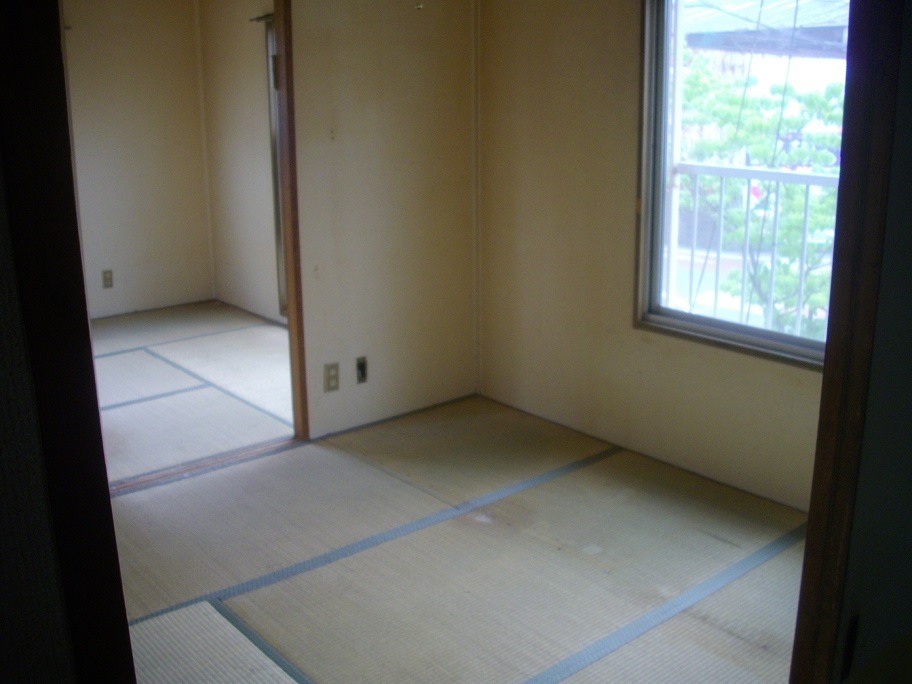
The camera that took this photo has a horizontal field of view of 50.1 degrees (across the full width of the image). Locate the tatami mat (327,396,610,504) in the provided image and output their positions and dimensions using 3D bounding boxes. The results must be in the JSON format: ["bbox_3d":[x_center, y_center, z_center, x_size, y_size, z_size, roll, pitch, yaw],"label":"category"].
[{"bbox_3d":[0.056,0.444,4.004,0.855,0.050,0.870,-14,21,-39],"label":"tatami mat"}]

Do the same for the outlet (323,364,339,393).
[{"bbox_3d":[-0.509,0.148,4.007,0.070,0.120,0.012,-14,21,-39],"label":"outlet"}]

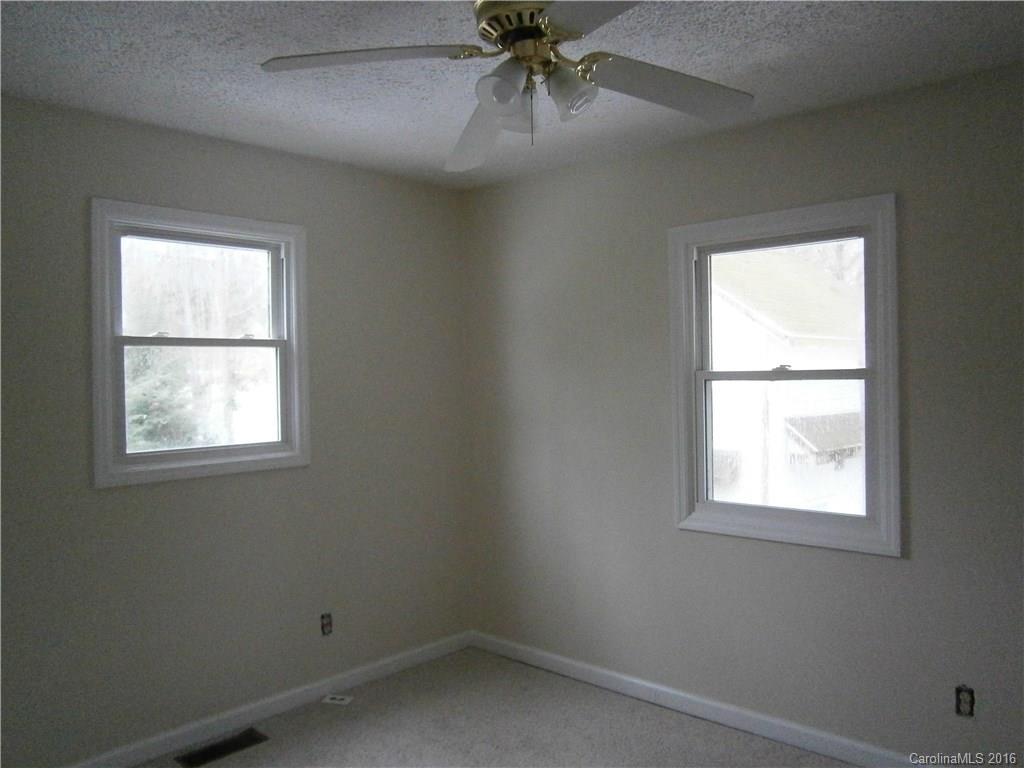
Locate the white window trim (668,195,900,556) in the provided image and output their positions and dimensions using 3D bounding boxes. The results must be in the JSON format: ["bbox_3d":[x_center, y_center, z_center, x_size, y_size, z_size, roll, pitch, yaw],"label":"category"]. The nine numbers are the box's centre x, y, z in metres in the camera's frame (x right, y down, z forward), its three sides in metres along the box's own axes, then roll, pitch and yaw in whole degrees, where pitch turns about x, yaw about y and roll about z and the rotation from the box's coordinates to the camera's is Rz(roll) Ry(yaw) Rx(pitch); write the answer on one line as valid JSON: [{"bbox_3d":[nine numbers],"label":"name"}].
[{"bbox_3d":[1.026,-0.025,2.992,0.890,1.270,0.080,0,1,43],"label":"white window trim"}]

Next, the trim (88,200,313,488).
[{"bbox_3d":[-1.218,-0.155,3.107,0.080,1.055,0.890,0,1,43],"label":"trim"}]

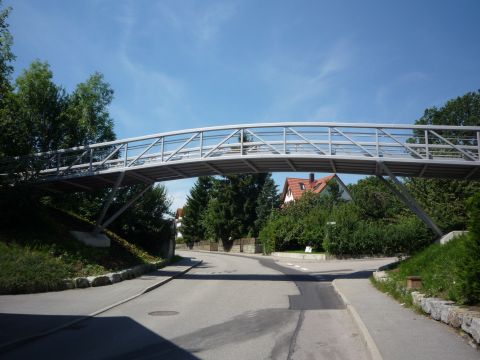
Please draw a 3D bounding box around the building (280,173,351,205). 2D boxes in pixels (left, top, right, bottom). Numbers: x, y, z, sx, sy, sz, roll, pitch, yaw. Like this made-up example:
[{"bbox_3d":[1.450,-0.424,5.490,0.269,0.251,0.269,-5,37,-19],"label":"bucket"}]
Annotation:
[{"bbox_3d":[10.559,4.136,57.437,10.500,9.200,10.500,2,-7,-12],"label":"building"}]

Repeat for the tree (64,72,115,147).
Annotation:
[{"bbox_3d":[-10.575,-2.532,31.531,4.800,10.500,4.800,1,-7,0],"label":"tree"}]

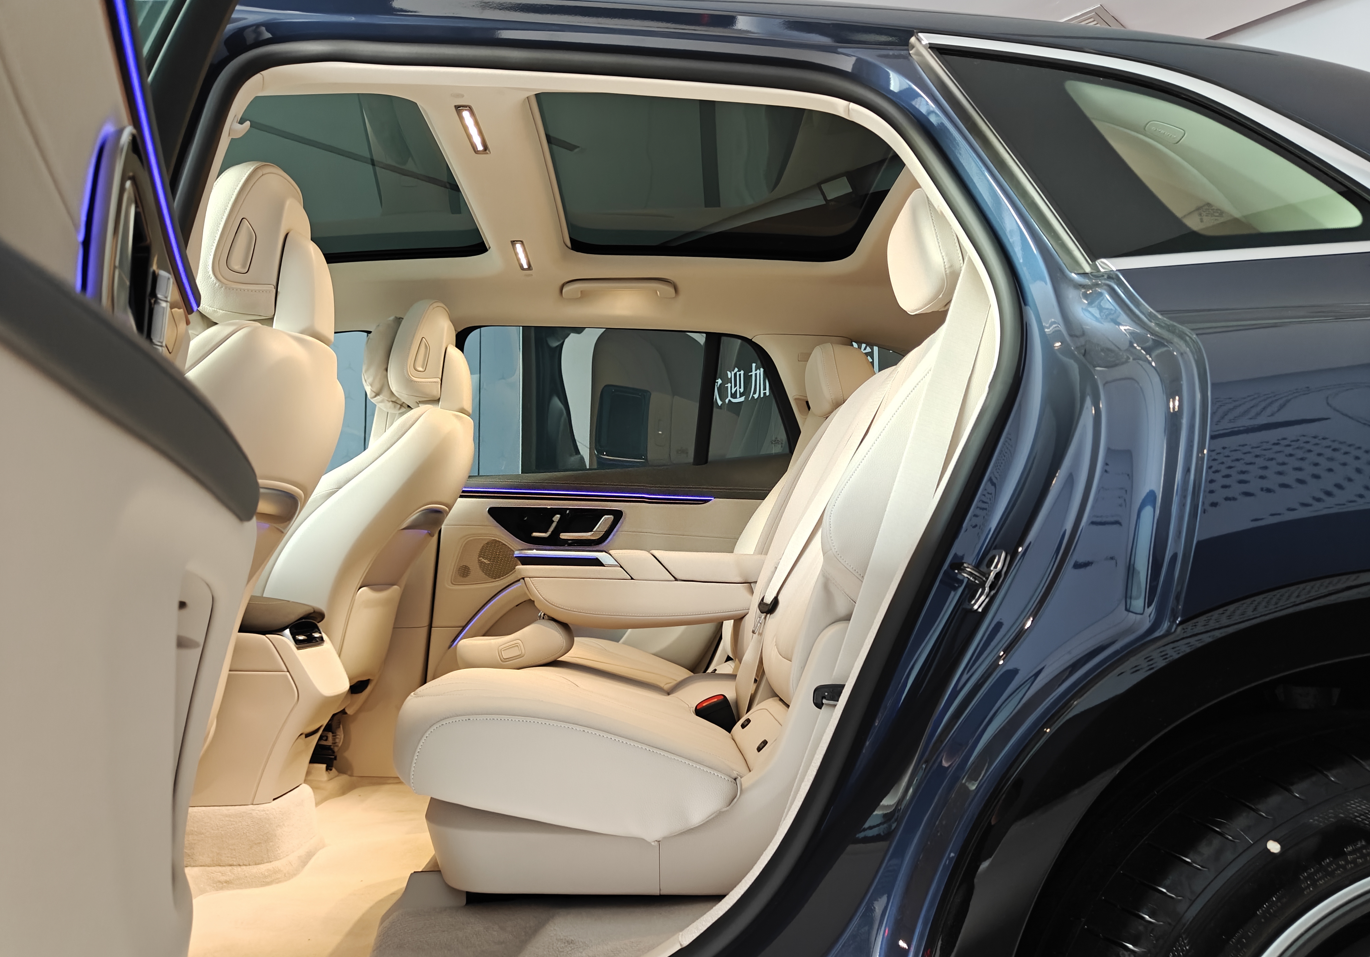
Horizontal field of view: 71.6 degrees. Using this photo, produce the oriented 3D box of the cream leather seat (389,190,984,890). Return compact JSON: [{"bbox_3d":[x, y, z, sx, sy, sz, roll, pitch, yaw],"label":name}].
[{"bbox_3d":[0.023,0.046,1.378,0.840,0.940,0.570,0,-4,-3],"label":"cream leather seat"}]

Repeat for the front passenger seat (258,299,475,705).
[{"bbox_3d":[-0.891,0.109,2.061,0.850,1.020,0.540,0,-4,-3],"label":"front passenger seat"}]

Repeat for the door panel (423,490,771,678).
[{"bbox_3d":[-0.191,0.312,2.418,0.890,0.580,0.160,0,-4,-3],"label":"door panel"}]

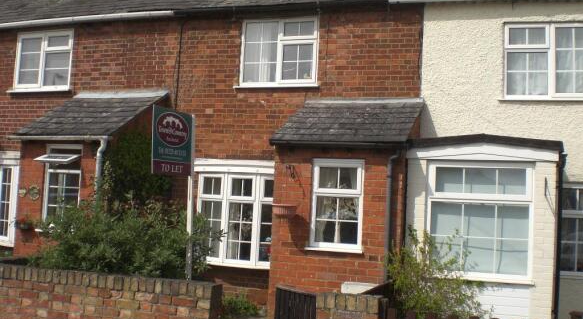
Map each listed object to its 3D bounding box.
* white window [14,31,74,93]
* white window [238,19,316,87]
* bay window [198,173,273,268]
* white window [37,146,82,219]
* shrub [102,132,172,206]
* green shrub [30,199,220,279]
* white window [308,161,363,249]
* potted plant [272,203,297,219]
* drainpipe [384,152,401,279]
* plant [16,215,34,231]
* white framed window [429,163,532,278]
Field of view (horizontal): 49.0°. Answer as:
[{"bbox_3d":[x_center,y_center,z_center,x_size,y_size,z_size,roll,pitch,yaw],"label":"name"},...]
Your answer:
[{"bbox_3d":[-4.149,-1.646,10.730,1.125,1.037,0.120,1,-4,17],"label":"white window"},{"bbox_3d":[-0.185,-1.532,9.223,1.210,1.010,0.120,1,-5,18],"label":"white window"},{"bbox_3d":[-0.710,0.876,9.255,1.320,1.322,0.330,1,-4,17],"label":"bay window"},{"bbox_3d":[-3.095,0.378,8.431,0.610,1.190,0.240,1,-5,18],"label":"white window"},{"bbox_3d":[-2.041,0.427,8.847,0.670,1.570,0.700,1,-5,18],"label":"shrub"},{"bbox_3d":[-1.681,1.153,6.398,1.920,1.320,1.200,1,-4,17],"label":"green shrub"},{"bbox_3d":[0.524,0.521,7.391,0.632,1.047,0.120,1,-4,17],"label":"white window"},{"bbox_3d":[-0.084,0.594,7.352,0.260,0.160,0.180,1,-5,18],"label":"potted plant"},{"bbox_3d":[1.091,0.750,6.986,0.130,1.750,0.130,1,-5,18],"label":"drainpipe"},{"bbox_3d":[-3.574,0.849,8.596,0.275,0.208,0.220,1,-4,17],"label":"plant"},{"bbox_3d":[2.055,0.658,7.027,1.109,1.301,0.140,1,-4,17],"label":"white framed window"}]

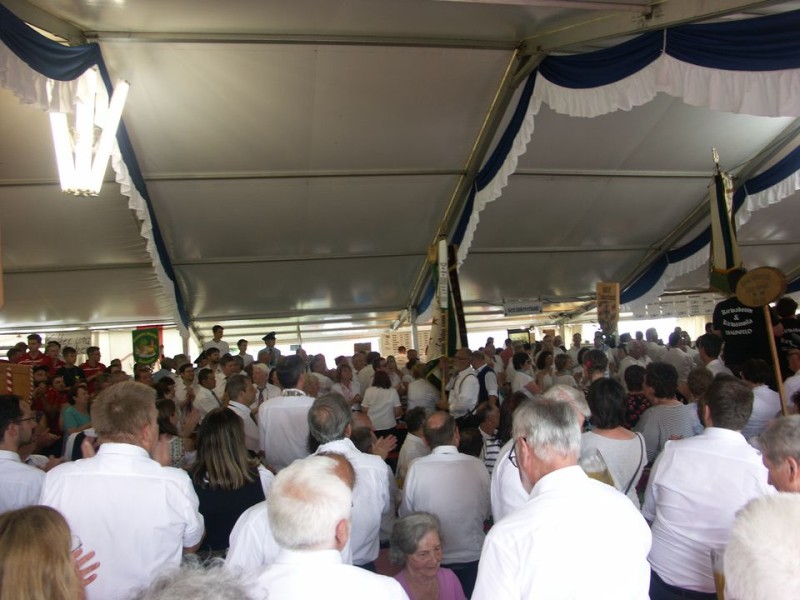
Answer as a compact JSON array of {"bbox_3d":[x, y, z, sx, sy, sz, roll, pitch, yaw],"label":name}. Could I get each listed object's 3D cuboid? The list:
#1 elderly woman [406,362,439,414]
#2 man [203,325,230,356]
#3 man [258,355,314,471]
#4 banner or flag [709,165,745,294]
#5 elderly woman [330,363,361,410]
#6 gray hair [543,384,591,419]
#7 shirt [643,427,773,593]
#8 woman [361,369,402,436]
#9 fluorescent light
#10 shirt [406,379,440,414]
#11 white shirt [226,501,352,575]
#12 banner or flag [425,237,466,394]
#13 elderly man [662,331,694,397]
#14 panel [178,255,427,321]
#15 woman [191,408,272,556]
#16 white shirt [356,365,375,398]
[{"bbox_3d":[0.322,1.564,7.832,0.470,1.600,0.350,-3,-5,-12],"label":"elderly woman"},{"bbox_3d":[-2.953,1.291,10.626,0.480,1.750,0.320,-1,-6,-37],"label":"man"},{"bbox_3d":[-0.704,1.266,4.475,0.520,1.770,0.340,-5,-5,7],"label":"man"},{"bbox_3d":[3.177,-0.681,6.271,0.330,1.240,0.250,-3,-3,0],"label":"banner or flag"},{"bbox_3d":[-0.634,1.606,8.031,0.460,1.620,0.360,-2,-5,-27],"label":"elderly woman"},{"bbox_3d":[0.644,0.427,2.496,0.180,0.170,0.200,-6,-4,41],"label":"gray hair"},{"bbox_3d":[1.282,0.864,2.680,0.520,0.640,0.310,-5,-5,8],"label":"shirt"},{"bbox_3d":[-0.153,1.561,6.963,0.470,1.580,0.300,-4,-3,3],"label":"woman"},{"bbox_3d":[-3.524,-1.883,7.370,0.800,1.280,0.780,-3,-3,-10],"label":"fluorescent light"},{"bbox_3d":[0.287,1.251,7.900,0.460,0.600,0.300,-3,-5,-12],"label":"shirt"},{"bbox_3d":[-0.328,0.944,2.035,0.480,0.620,0.330,-4,-3,17],"label":"white shirt"},{"bbox_3d":[0.488,0.170,7.100,0.440,1.650,0.320,-4,-5,-3],"label":"banner or flag"},{"bbox_3d":[3.439,1.254,7.860,0.340,1.720,0.500,-1,-4,-45],"label":"elderly man"},{"bbox_3d":[-1.995,-0.255,13.710,5.000,0.120,2.600,-3,-24,-11],"label":"panel"},{"bbox_3d":[-0.676,1.282,2.762,0.470,1.630,0.320,-3,-3,0],"label":"woman"},{"bbox_3d":[-0.346,1.143,8.284,0.460,0.660,0.280,-4,-3,3],"label":"white shirt"}]

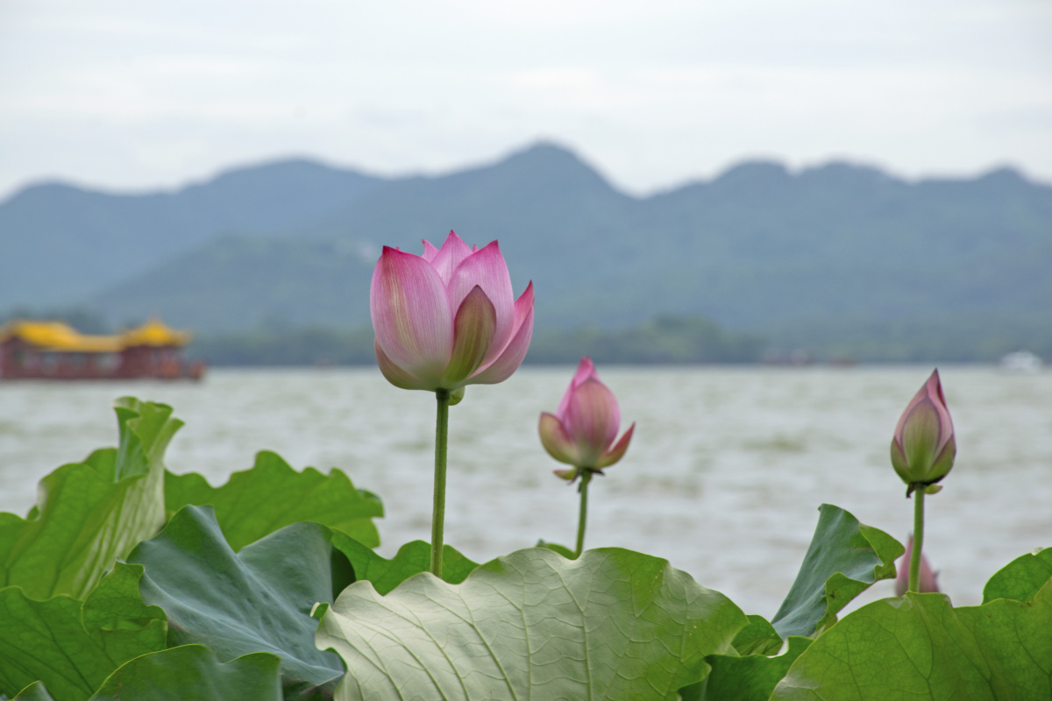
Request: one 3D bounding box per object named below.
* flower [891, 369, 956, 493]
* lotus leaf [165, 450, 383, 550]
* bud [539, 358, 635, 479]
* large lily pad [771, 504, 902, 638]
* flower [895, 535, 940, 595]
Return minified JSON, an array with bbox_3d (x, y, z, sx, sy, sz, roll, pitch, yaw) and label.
[{"bbox_3d":[0.389,0.078,6.000,0.064,0.121,0.064,7,0,0],"label":"flower"},{"bbox_3d":[-0.282,0.173,6.500,0.290,0.160,0.260,0,0,0],"label":"lotus leaf"},{"bbox_3d":[0.065,0.072,6.500,0.102,0.127,0.100,0,0,0],"label":"bud"},{"bbox_3d":[0.287,0.211,5.700,0.145,0.160,0.170,0,0,0],"label":"large lily pad"},{"bbox_3d":[0.531,0.304,8.300,0.063,0.110,0.063,2,0,0],"label":"flower"}]

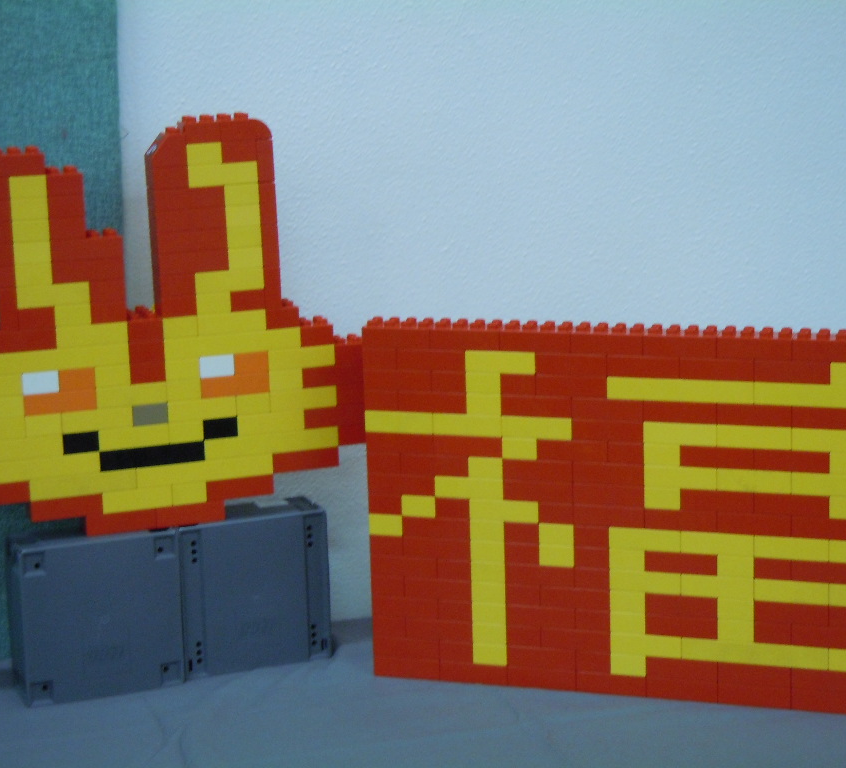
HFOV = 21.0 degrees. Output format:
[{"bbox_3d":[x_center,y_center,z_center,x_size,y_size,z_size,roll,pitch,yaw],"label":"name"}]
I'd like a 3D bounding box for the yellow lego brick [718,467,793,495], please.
[{"bbox_3d":[0.287,0.079,1.955,0.064,0.020,0.032,2,12,19],"label":"yellow lego brick"}]

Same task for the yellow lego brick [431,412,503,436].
[{"bbox_3d":[0.044,0.033,2.032,0.064,0.020,0.032,2,12,19],"label":"yellow lego brick"}]

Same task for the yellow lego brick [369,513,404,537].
[{"bbox_3d":[-0.028,0.124,2.076,0.032,0.020,0.032,2,12,19],"label":"yellow lego brick"}]

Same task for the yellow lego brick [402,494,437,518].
[{"bbox_3d":[0.001,0.106,2.062,0.032,0.020,0.032,2,12,19],"label":"yellow lego brick"}]

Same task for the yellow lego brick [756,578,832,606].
[{"bbox_3d":[0.320,0.174,1.963,0.064,0.020,0.032,2,12,19],"label":"yellow lego brick"}]

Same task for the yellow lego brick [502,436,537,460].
[{"bbox_3d":[0.090,0.053,2.020,0.032,0.020,0.032,2,12,19],"label":"yellow lego brick"}]

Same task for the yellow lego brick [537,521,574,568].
[{"bbox_3d":[0.123,0.139,2.026,0.032,0.040,0.032,2,12,19],"label":"yellow lego brick"}]

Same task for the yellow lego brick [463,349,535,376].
[{"bbox_3d":[0.073,-0.023,2.010,0.064,0.020,0.032,2,12,19],"label":"yellow lego brick"}]

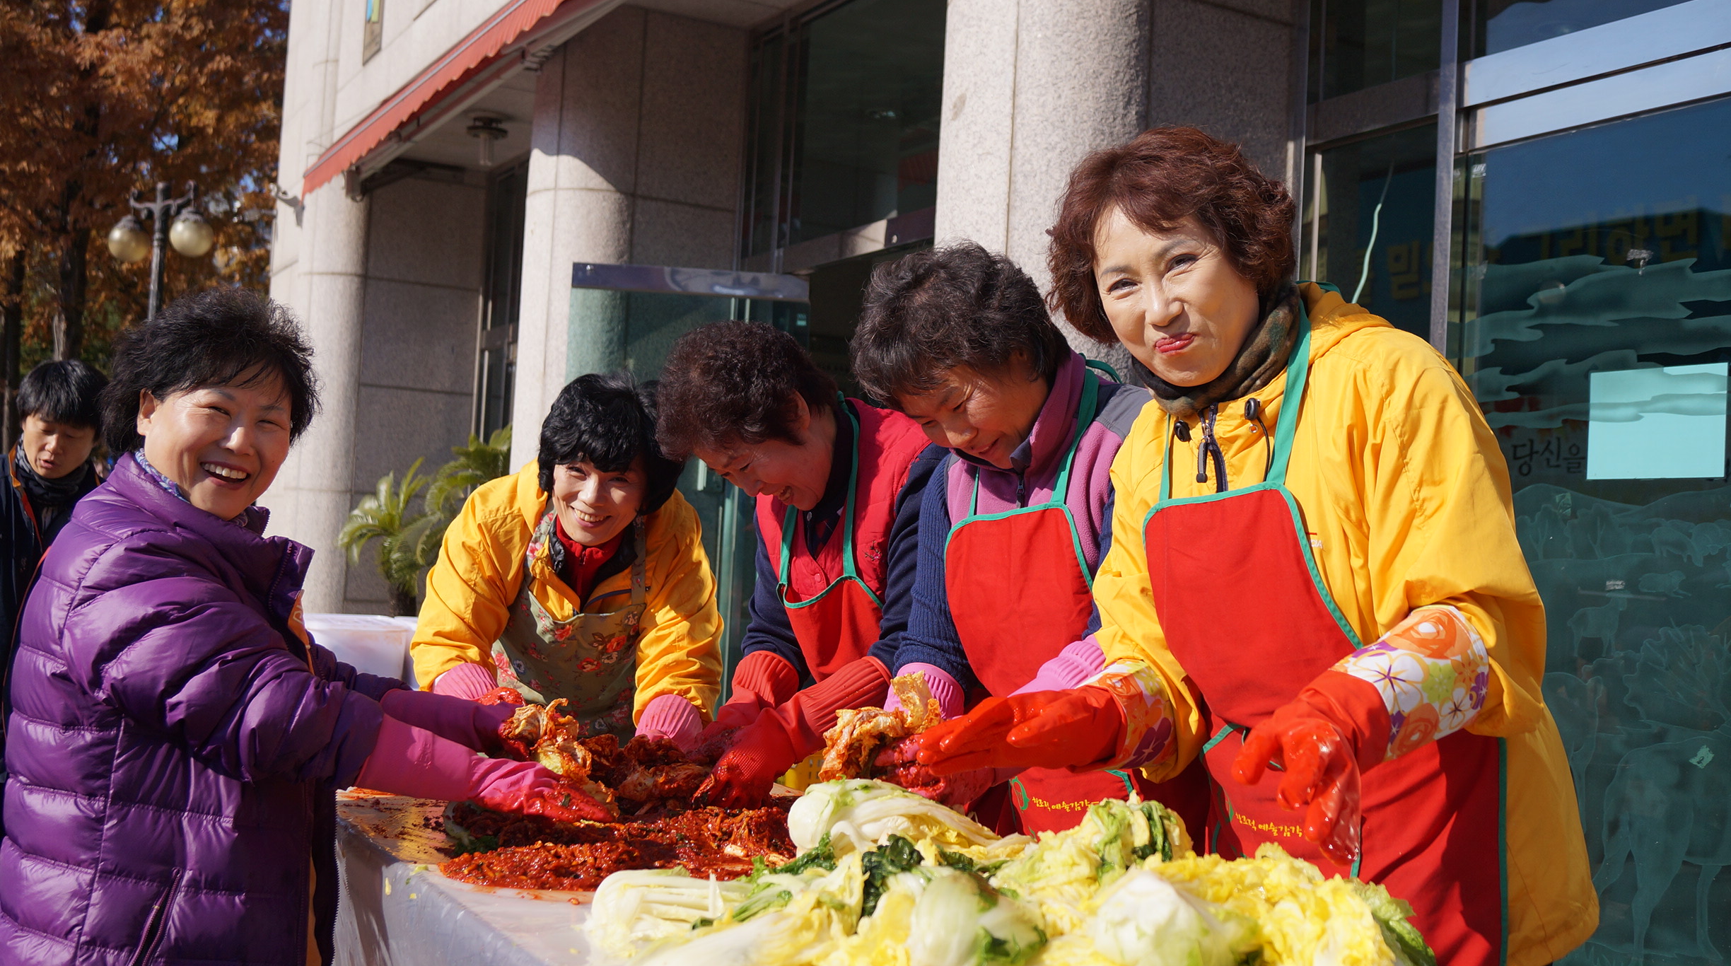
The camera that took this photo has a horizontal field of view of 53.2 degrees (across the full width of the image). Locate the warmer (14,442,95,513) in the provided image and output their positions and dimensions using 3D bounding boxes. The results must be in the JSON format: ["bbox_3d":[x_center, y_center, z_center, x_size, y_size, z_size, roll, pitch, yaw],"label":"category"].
[{"bbox_3d":[-1.633,-0.010,3.500,0.165,0.140,0.165,3,-2,-12],"label":"warmer"}]

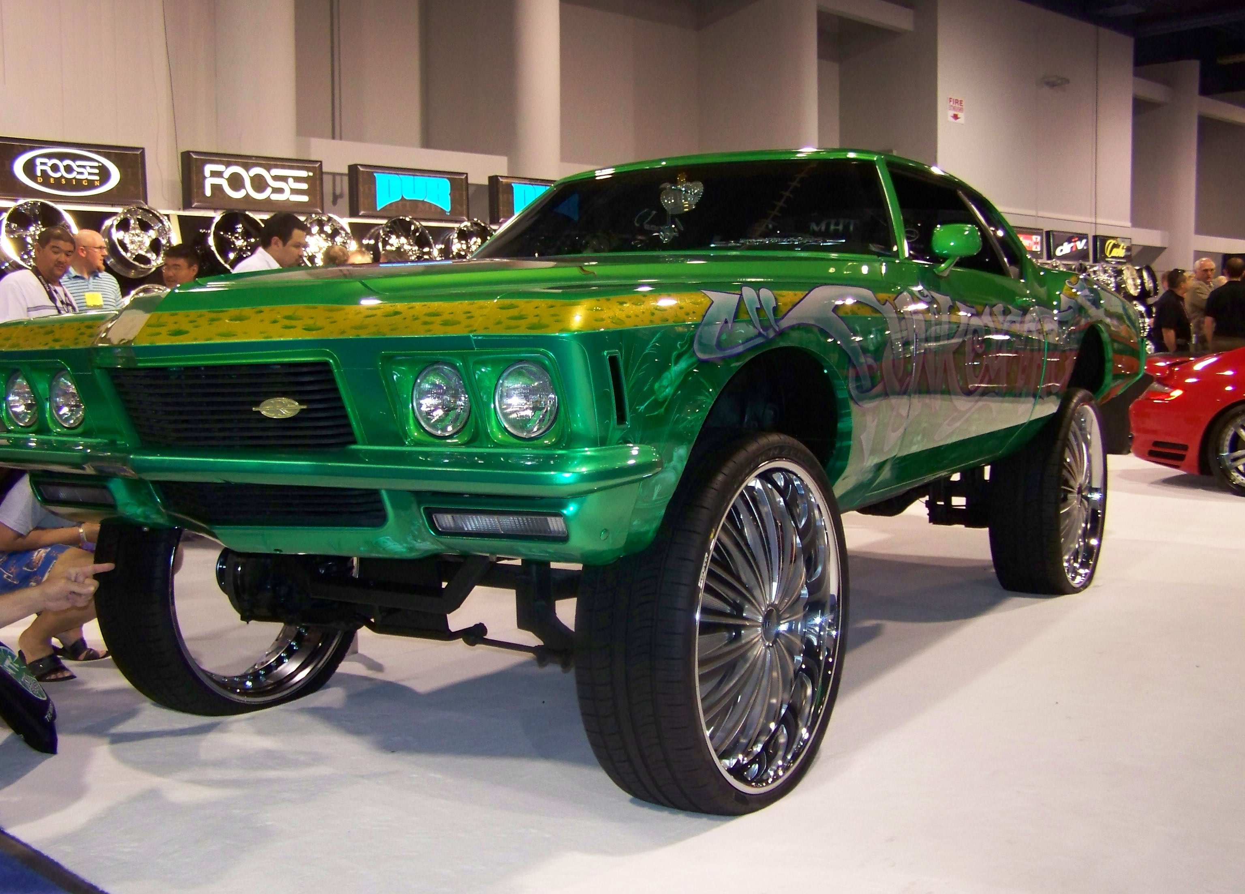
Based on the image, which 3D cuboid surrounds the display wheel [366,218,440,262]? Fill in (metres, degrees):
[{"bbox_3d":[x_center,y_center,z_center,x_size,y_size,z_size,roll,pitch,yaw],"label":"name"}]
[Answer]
[{"bbox_3d":[-2.095,-1.826,12.921,0.647,0.647,0.250,-5,-4,-45],"label":"display wheel"}]

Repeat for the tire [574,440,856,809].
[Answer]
[{"bbox_3d":[0.247,0.417,3.302,0.300,0.900,0.900,2,5,32],"label":"tire"}]

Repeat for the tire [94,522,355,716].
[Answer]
[{"bbox_3d":[-1.154,0.366,4.168,0.300,0.900,0.900,2,5,32],"label":"tire"}]

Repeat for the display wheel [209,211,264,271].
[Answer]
[{"bbox_3d":[-3.331,-1.717,11.688,0.547,0.547,0.250,-5,-4,-45],"label":"display wheel"}]

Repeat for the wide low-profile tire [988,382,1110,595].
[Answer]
[{"bbox_3d":[1.869,0.202,5.964,0.300,0.900,0.900,2,5,32],"label":"wide low-profile tire"}]

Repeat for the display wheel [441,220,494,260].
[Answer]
[{"bbox_3d":[-1.508,-1.941,13.502,0.552,0.552,0.250,-5,-4,-45],"label":"display wheel"}]

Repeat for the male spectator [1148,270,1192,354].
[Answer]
[{"bbox_3d":[4.821,-0.699,12.000,0.320,1.730,0.480,-1,4,-9],"label":"male spectator"}]

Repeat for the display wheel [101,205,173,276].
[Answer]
[{"bbox_3d":[-3.931,-1.665,11.089,0.527,0.527,0.250,-5,-4,-45],"label":"display wheel"}]

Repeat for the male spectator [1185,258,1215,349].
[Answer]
[{"bbox_3d":[5.137,-0.761,12.100,0.500,1.831,0.330,-3,5,-33],"label":"male spectator"}]

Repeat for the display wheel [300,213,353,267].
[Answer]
[{"bbox_3d":[-2.716,-1.785,12.300,0.587,0.587,0.250,-5,-4,-45],"label":"display wheel"}]

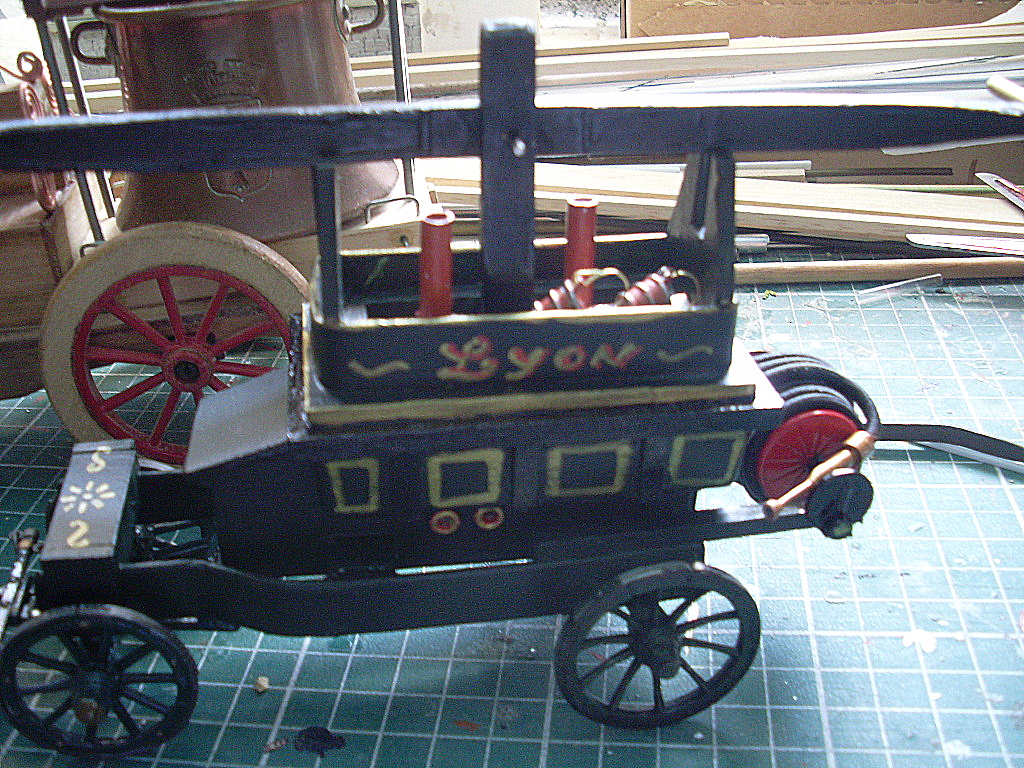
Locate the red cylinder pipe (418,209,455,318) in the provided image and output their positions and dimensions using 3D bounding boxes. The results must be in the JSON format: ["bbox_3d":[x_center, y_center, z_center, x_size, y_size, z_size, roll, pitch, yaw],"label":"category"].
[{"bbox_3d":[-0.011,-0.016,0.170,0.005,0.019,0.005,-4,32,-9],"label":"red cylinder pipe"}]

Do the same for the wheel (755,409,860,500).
[{"bbox_3d":[0.050,0.012,0.188,0.019,0.019,0.002,-4,32,-9],"label":"wheel"}]

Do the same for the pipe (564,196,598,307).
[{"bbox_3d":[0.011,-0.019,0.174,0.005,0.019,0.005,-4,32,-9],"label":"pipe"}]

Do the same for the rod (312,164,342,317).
[{"bbox_3d":[-0.025,-0.019,0.155,0.003,0.021,0.003,-4,18,-9],"label":"rod"}]

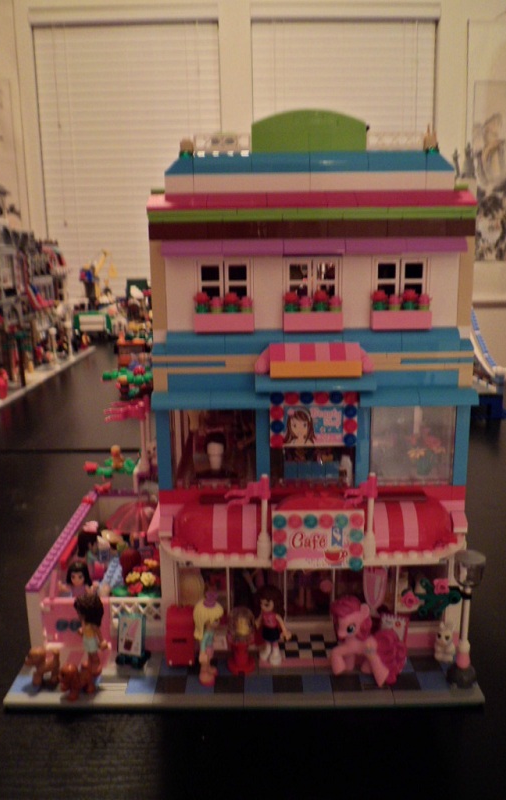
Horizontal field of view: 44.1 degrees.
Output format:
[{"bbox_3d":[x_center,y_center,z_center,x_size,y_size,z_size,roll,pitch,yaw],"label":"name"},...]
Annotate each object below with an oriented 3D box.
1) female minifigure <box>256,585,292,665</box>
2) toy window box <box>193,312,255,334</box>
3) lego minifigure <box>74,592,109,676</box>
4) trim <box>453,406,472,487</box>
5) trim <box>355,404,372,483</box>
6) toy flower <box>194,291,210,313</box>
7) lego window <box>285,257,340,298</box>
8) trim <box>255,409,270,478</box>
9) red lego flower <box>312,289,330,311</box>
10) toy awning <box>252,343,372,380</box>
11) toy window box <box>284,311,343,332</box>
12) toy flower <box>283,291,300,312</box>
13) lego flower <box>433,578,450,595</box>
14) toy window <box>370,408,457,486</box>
[{"bbox_3d":[0.012,0.130,0.360,0.019,0.046,0.013,3,9,25],"label":"female minifigure"},{"bbox_3d":[-0.015,-0.042,0.342,0.032,0.010,0.008,-1,9,0],"label":"toy window box"},{"bbox_3d":[-0.090,0.131,0.349,0.018,0.049,0.014,-4,12,-18],"label":"lego minifigure"},{"bbox_3d":[0.119,0.025,0.357,0.008,0.047,0.008,-1,9,0],"label":"trim"},{"bbox_3d":[0.063,0.026,0.357,0.008,0.047,0.008,-1,9,0],"label":"trim"},{"bbox_3d":[-0.028,-0.054,0.339,0.008,0.012,0.008,-1,11,0],"label":"toy flower"},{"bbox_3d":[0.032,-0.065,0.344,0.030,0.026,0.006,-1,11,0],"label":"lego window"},{"bbox_3d":[0.006,0.026,0.359,0.008,0.048,0.008,-1,8,0],"label":"trim"},{"bbox_3d":[0.037,-0.054,0.339,0.009,0.011,0.009,-1,8,0],"label":"red lego flower"},{"bbox_3d":[0.034,-0.022,0.339,0.064,0.018,0.015,-1,8,0],"label":"toy awning"},{"bbox_3d":[0.033,-0.043,0.341,0.032,0.010,0.008,-1,9,0],"label":"toy window box"},{"bbox_3d":[0.021,-0.053,0.339,0.009,0.011,0.009,-1,8,0],"label":"toy flower"},{"bbox_3d":[0.102,0.101,0.339,0.009,0.009,0.005,-1,9,0],"label":"lego flower"},{"bbox_3d":[0.090,0.025,0.358,0.048,0.048,0.007,-1,8,0],"label":"toy window"}]

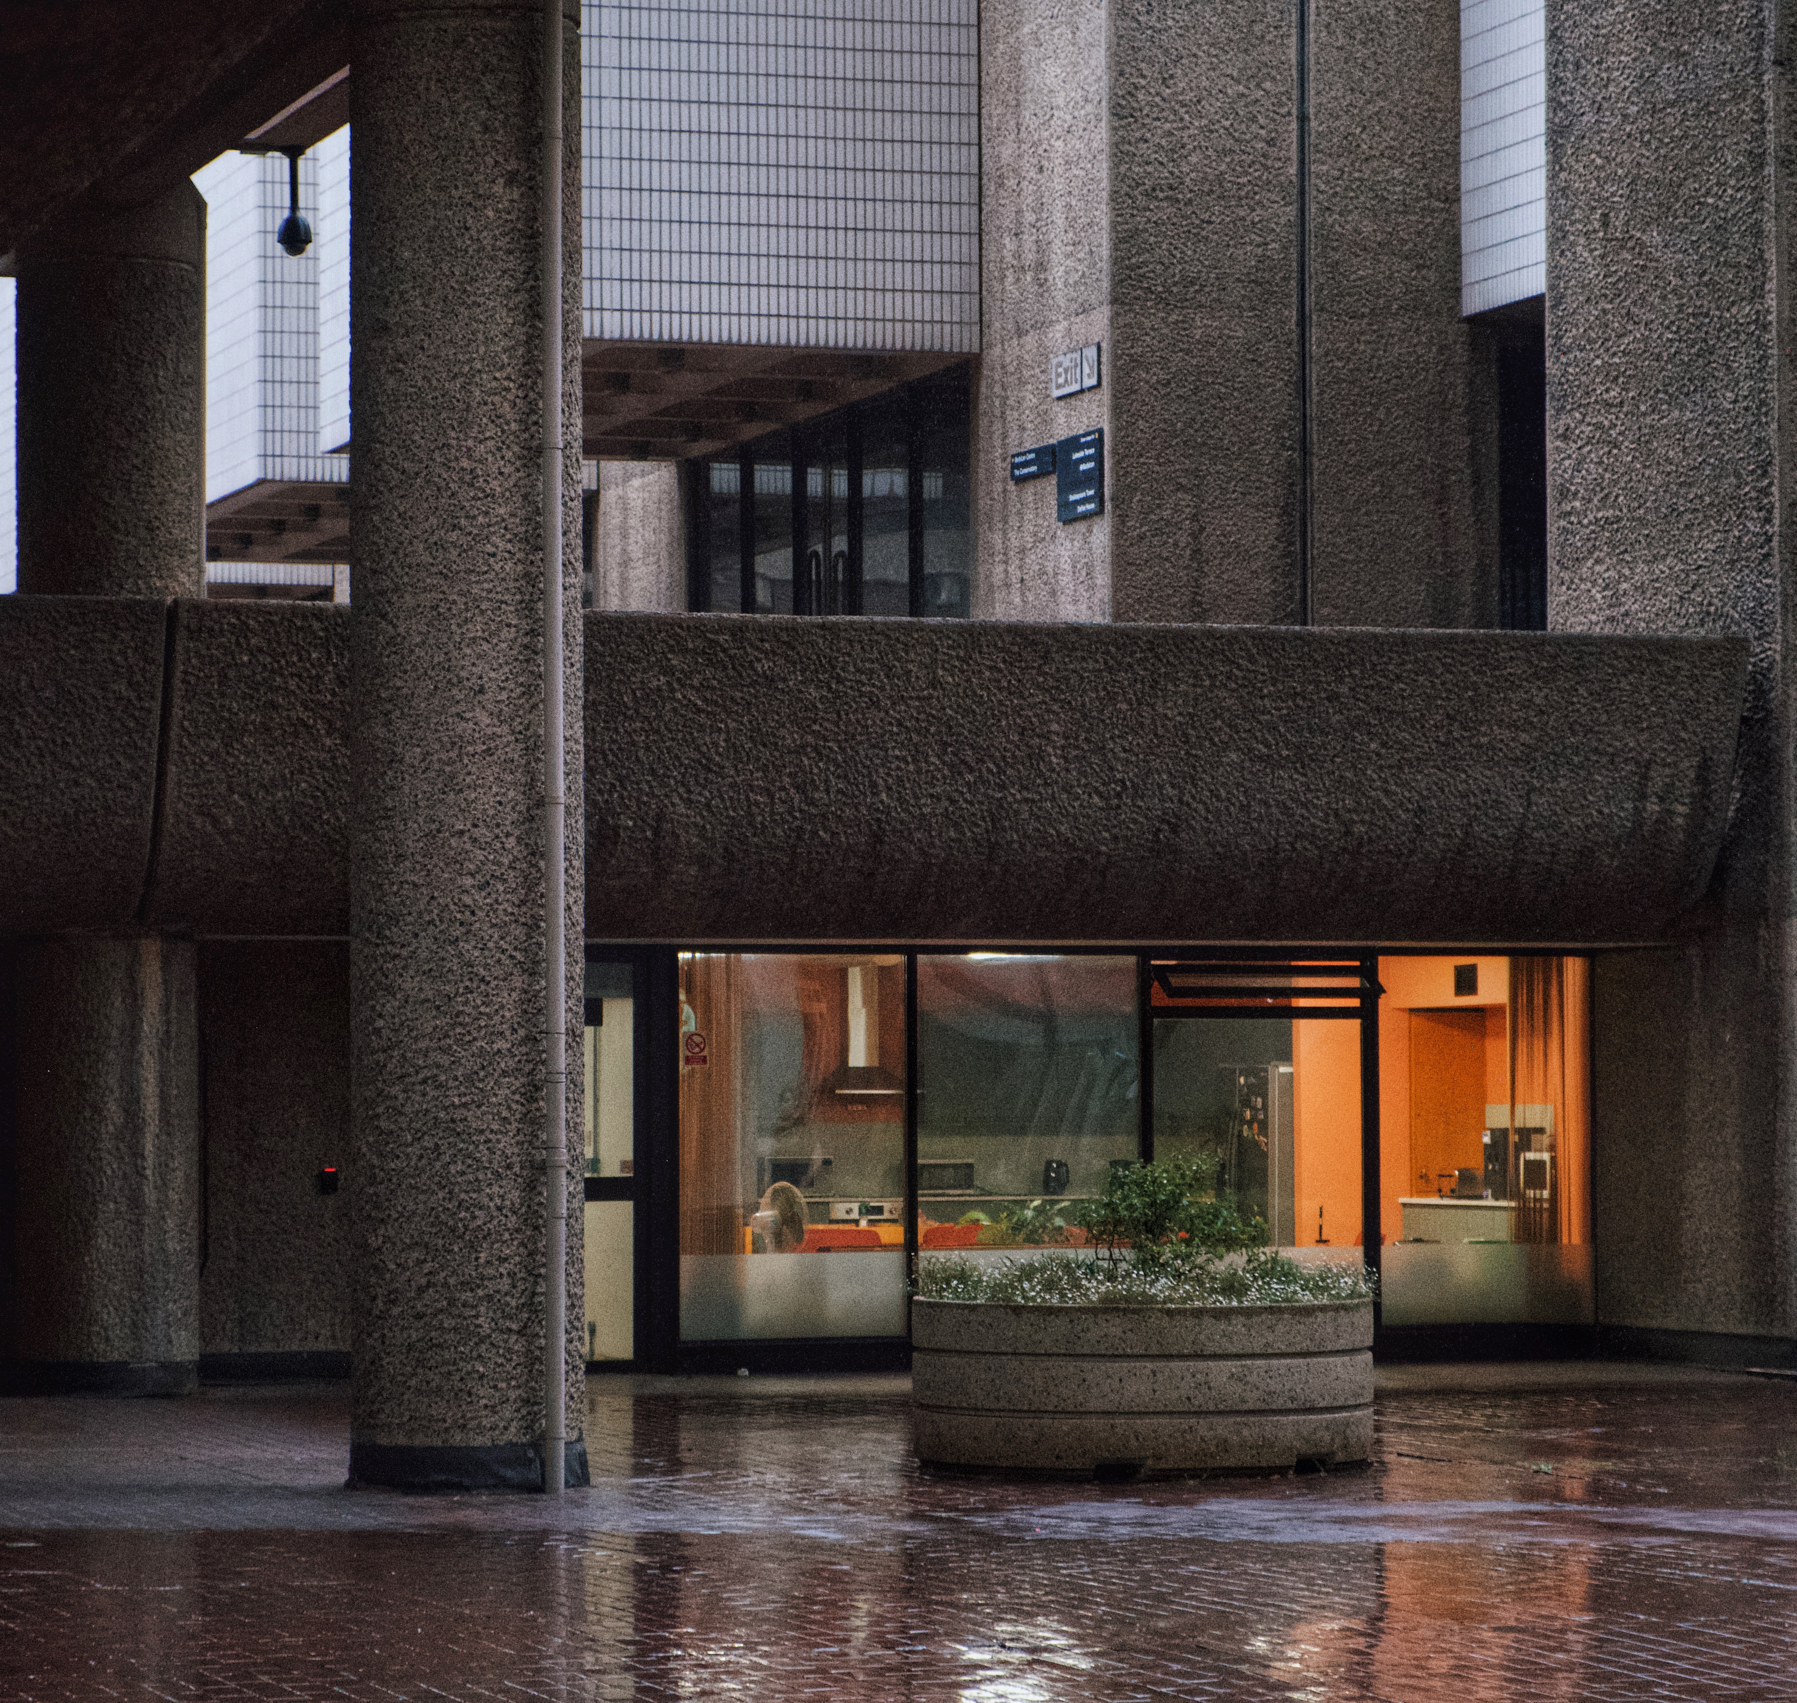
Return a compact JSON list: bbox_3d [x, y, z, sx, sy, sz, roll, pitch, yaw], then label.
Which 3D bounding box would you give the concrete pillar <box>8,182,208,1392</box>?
[{"bbox_3d":[-4.144,-0.352,31.023,1.005,6.333,1.005,1,-2,-18],"label":"concrete pillar"}]

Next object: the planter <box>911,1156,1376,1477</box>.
[{"bbox_3d":[1.032,1.931,24.827,1.955,1.268,1.955,0,-2,0],"label":"planter"}]

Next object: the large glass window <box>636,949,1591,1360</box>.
[{"bbox_3d":[1.313,1.724,33.810,5.850,2.300,0.150,1,-2,-18],"label":"large glass window"}]

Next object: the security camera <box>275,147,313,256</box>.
[{"bbox_3d":[-3.081,-3.310,30.000,0.185,0.559,0.185,1,-2,-18],"label":"security camera"}]

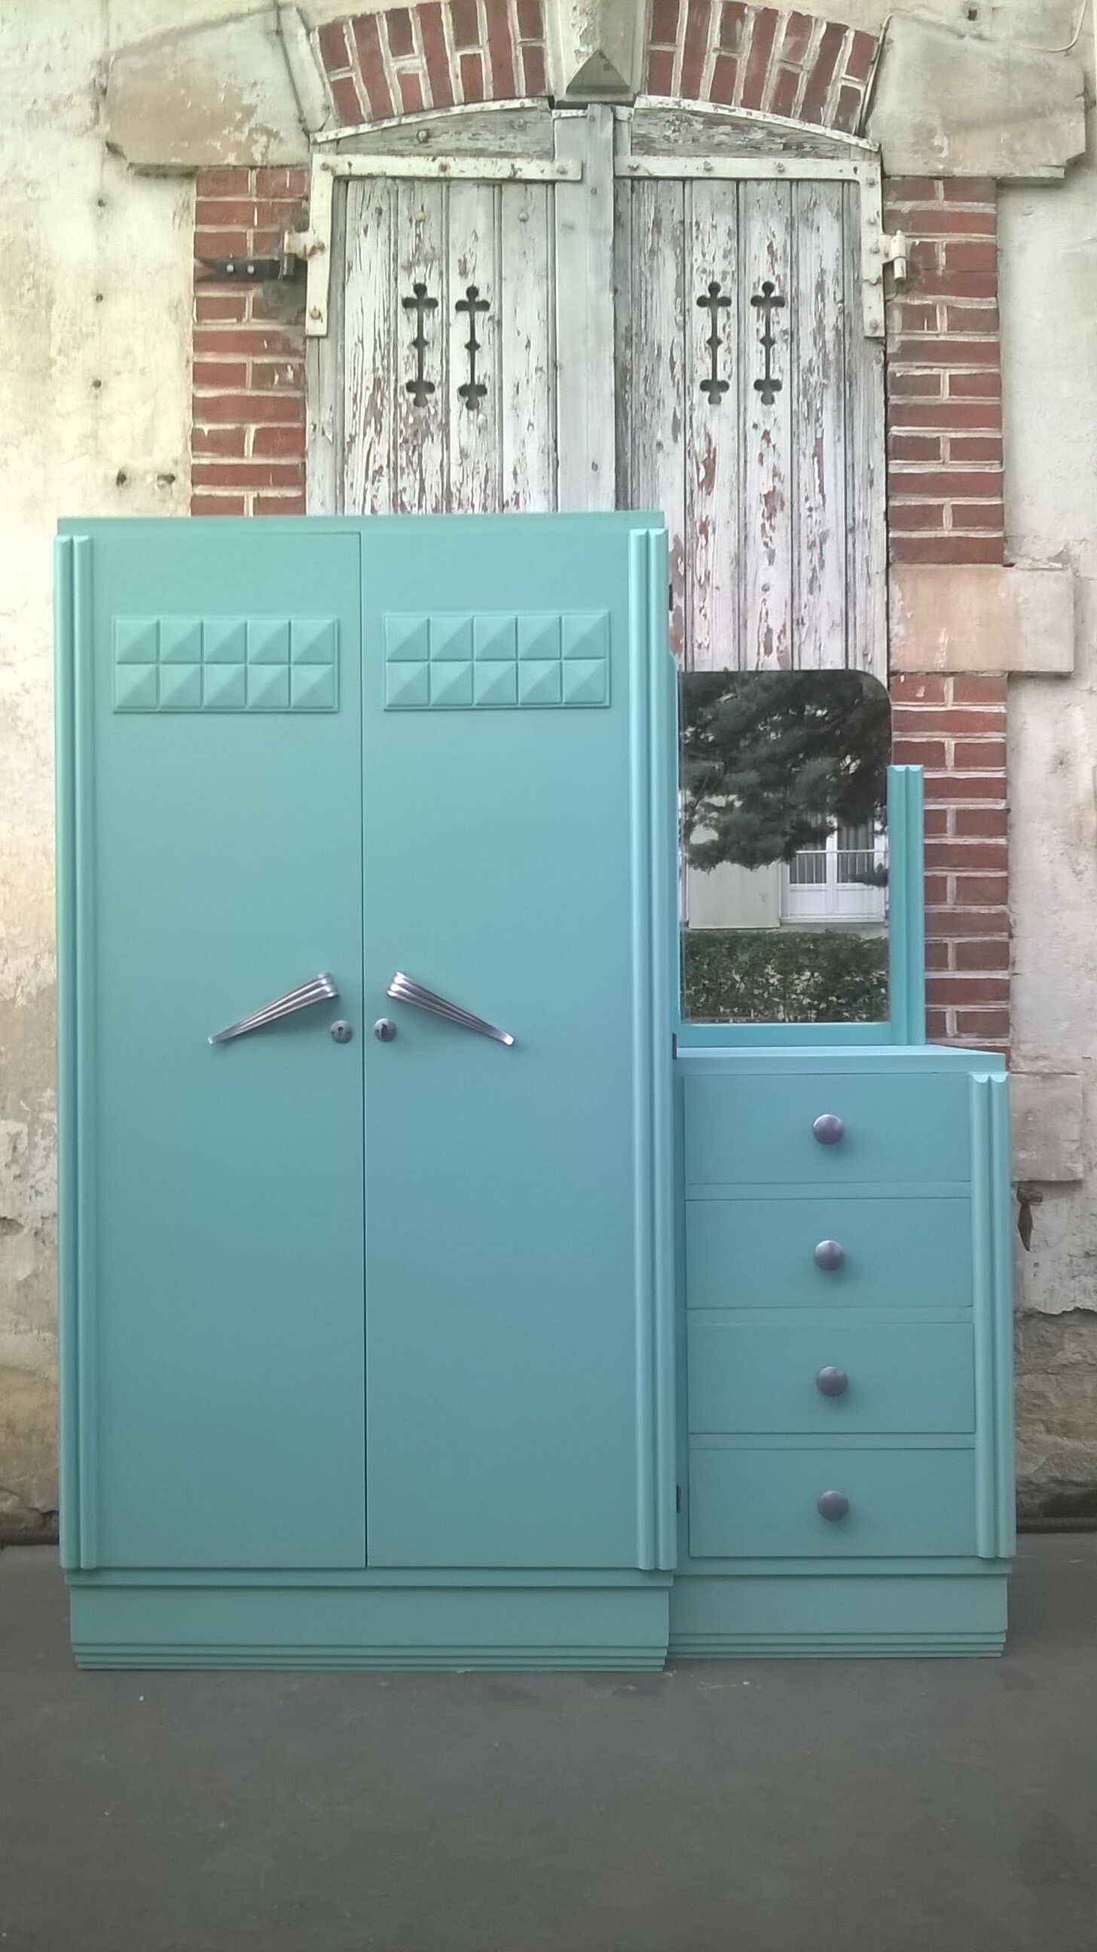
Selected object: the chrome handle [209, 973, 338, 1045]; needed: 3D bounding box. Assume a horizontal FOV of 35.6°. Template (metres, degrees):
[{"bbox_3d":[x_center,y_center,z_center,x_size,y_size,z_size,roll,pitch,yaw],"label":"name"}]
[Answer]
[{"bbox_3d":[-0.435,0.055,2.680,0.218,0.043,0.036,-25,-1,1],"label":"chrome handle"}]

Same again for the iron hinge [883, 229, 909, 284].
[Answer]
[{"bbox_3d":[0.686,-1.419,3.370,0.053,0.100,0.040,0,-1,-2],"label":"iron hinge"}]

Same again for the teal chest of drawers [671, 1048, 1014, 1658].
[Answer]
[{"bbox_3d":[0.477,0.615,2.985,0.545,0.972,0.530,0,-1,1],"label":"teal chest of drawers"}]

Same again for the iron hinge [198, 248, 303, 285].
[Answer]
[{"bbox_3d":[-0.586,-1.386,3.340,0.215,0.065,0.040,0,-1,-2],"label":"iron hinge"}]

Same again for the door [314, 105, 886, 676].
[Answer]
[{"bbox_3d":[0.098,-0.646,3.370,1.140,2.100,0.055,0,-1,-2],"label":"door"}]

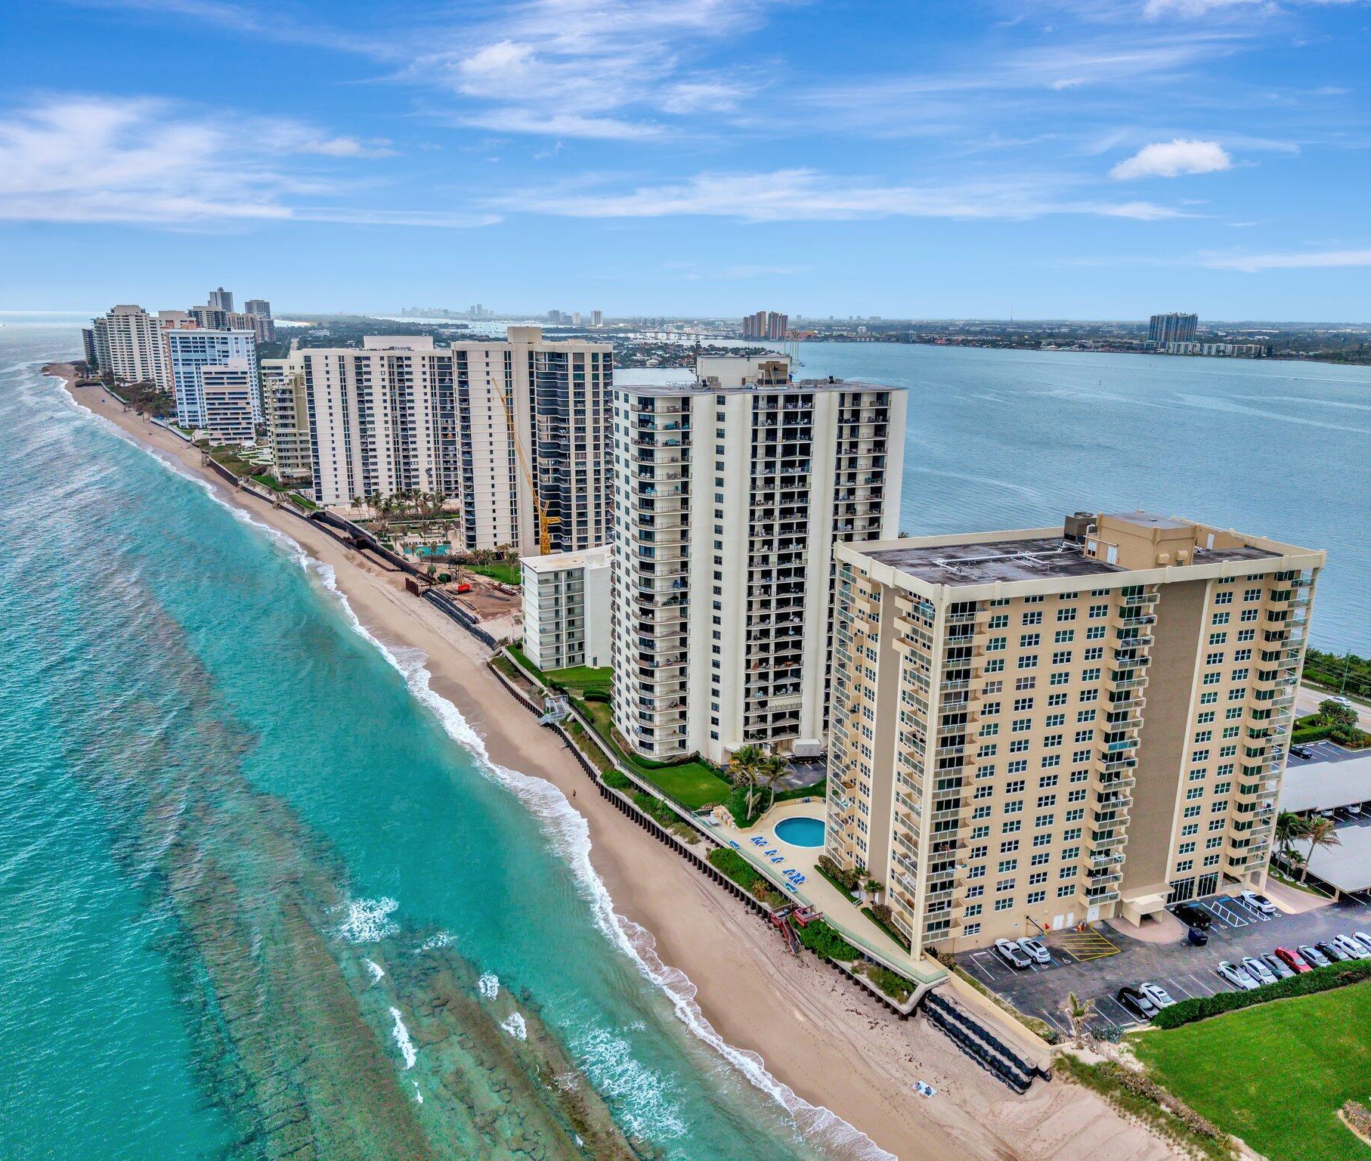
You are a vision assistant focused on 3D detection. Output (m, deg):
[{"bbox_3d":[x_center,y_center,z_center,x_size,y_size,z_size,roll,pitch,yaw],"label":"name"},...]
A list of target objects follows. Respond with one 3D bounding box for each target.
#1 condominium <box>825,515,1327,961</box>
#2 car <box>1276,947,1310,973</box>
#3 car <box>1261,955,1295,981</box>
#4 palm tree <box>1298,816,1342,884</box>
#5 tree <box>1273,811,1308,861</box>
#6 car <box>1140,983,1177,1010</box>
[{"bbox_3d":[51.324,16.747,145.059,58.800,51.300,24.000,-4,15,-19],"label":"condominium"},{"bbox_3d":[74.250,46.187,130.902,1.880,1.400,4.750,-4,15,-19],"label":"car"},{"bbox_3d":[72.483,47.287,130.617,1.830,1.450,4.750,-4,15,-18],"label":"car"},{"bbox_3d":[87.877,37.204,149.674,5.600,9.900,5.600,-4,15,-19],"label":"palm tree"},{"bbox_3d":[85.673,37.785,152.825,4.600,9.000,4.600,1,14,0],"label":"tree"},{"bbox_3d":[54.415,47.809,123.428,1.840,1.480,4.700,-4,15,-19],"label":"car"}]

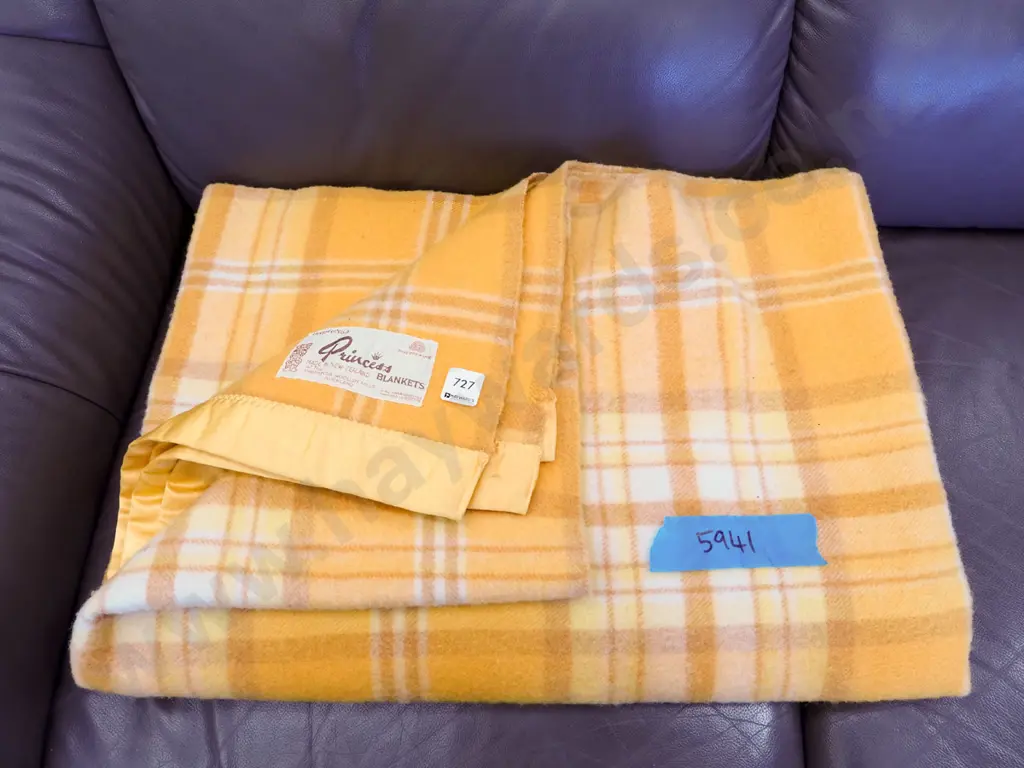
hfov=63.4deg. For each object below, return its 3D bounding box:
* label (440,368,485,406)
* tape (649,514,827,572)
[{"bbox_3d":[-0.045,0.003,0.767,0.033,0.002,0.034,12,60,7],"label":"label"},{"bbox_3d":[0.188,0.134,0.704,0.148,0.003,0.049,-1,60,-1],"label":"tape"}]

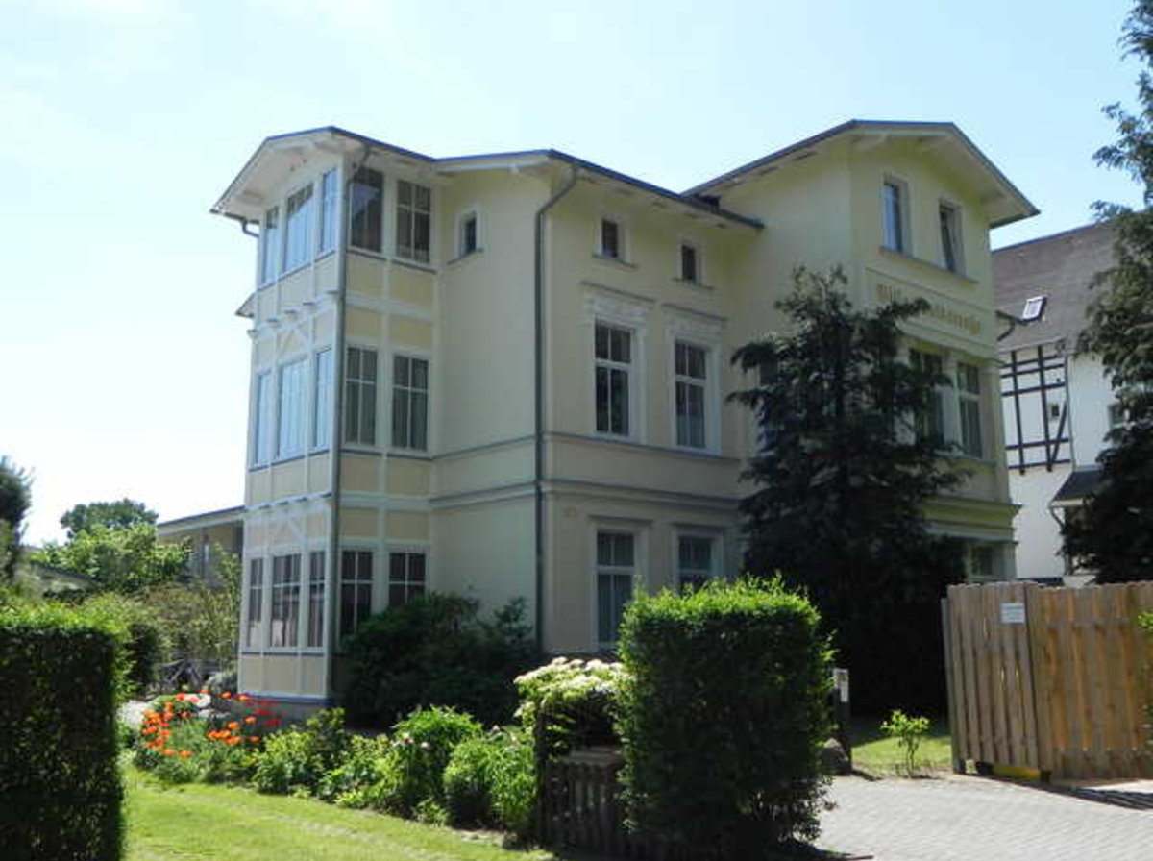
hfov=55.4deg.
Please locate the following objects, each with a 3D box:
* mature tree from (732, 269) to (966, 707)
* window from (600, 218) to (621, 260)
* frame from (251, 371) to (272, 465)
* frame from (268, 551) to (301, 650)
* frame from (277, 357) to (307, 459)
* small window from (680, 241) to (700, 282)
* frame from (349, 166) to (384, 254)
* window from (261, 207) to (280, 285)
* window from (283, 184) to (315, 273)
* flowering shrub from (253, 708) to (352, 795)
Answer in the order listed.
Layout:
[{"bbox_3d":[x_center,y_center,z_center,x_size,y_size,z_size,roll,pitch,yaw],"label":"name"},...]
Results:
[{"bbox_3d":[3.912,1.078,16.821,3.400,6.864,3.300,-1,-10,0],"label":"mature tree"},{"bbox_3d":[0.614,-3.449,19.793,0.450,0.720,0.120,8,-14,-40],"label":"window"},{"bbox_3d":[-6.141,-0.251,21.452,0.100,1.828,0.617,8,-14,-40],"label":"frame"},{"bbox_3d":[-5.249,3.068,19.843,0.100,1.682,1.080,8,-14,-40],"label":"frame"},{"bbox_3d":[-5.294,-0.394,20.487,0.100,1.782,1.024,8,-14,-40],"label":"frame"},{"bbox_3d":[2.099,-3.110,20.497,0.458,0.749,0.125,8,-13,-40],"label":"small window"},{"bbox_3d":[-3.846,-4.022,20.070,0.618,1.441,0.100,8,-14,-40],"label":"frame"},{"bbox_3d":[-6.136,-3.704,22.036,0.100,1.466,0.689,8,-14,-40],"label":"window"},{"bbox_3d":[-5.357,-3.883,21.157,0.100,1.447,1.096,8,-14,-40],"label":"window"},{"bbox_3d":[-2.829,3.288,11.353,1.004,0.782,1.004,2,-10,-14],"label":"flowering shrub"}]

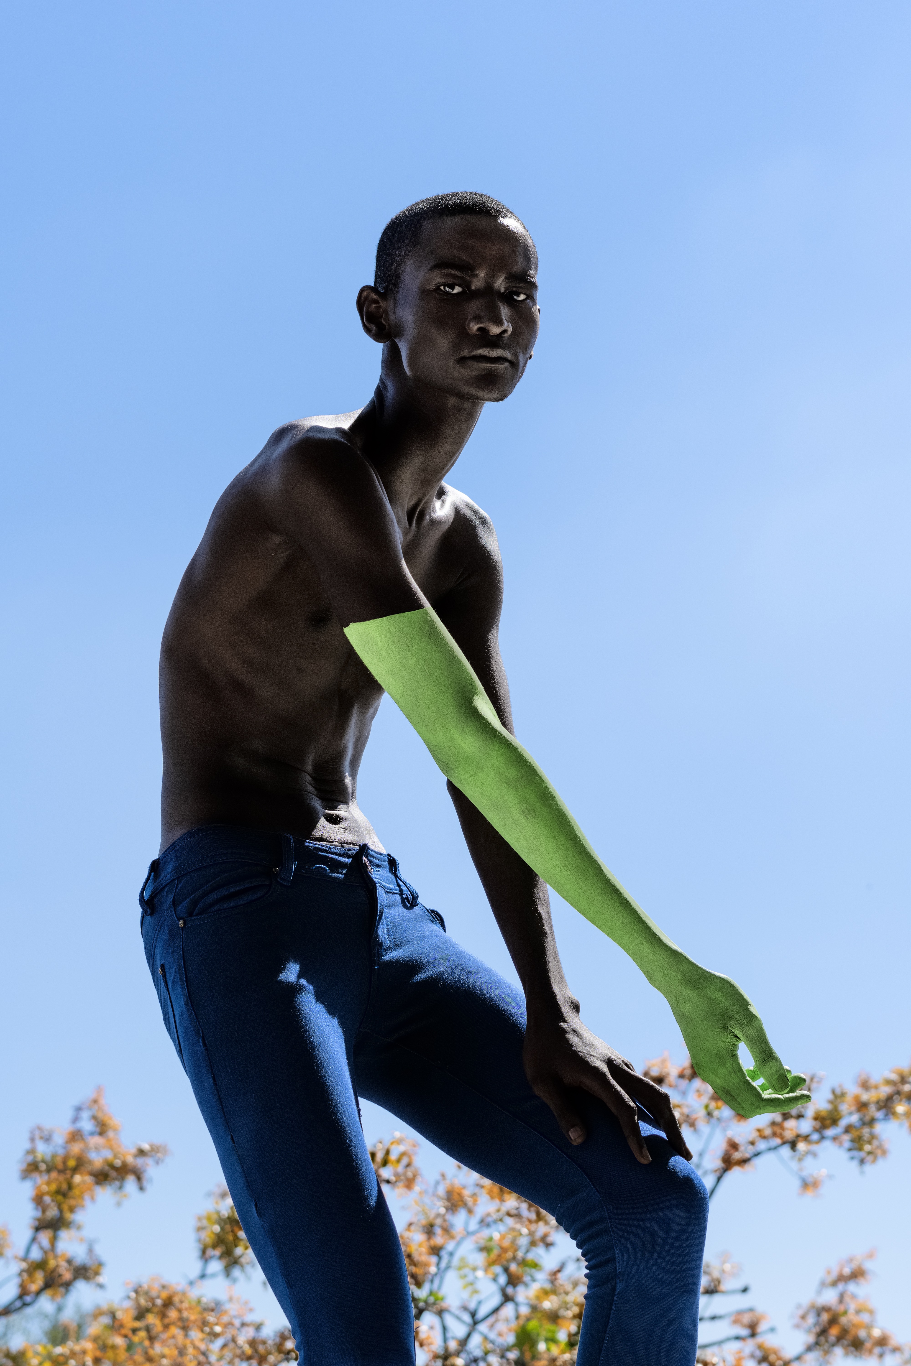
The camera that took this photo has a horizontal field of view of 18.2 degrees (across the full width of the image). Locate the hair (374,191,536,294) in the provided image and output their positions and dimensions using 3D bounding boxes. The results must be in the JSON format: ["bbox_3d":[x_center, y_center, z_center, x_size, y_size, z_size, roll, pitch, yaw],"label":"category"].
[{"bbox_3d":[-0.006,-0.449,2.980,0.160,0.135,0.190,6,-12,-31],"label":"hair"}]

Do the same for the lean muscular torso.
[{"bbox_3d":[-0.110,-0.045,2.970,0.310,0.460,0.410,16,2,36],"label":"lean muscular torso"}]

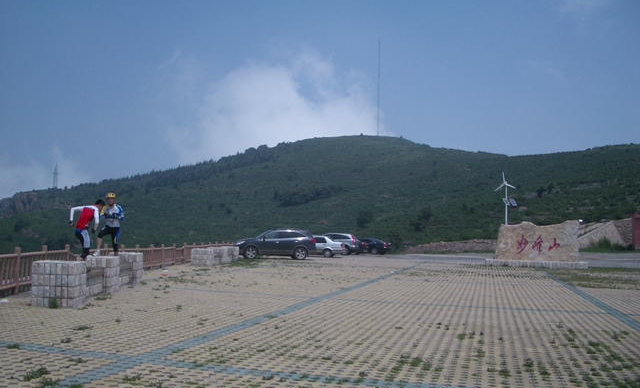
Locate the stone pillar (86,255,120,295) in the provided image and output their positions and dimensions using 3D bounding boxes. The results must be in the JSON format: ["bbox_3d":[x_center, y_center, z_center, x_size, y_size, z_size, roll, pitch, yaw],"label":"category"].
[{"bbox_3d":[-5.247,1.919,15.366,0.680,0.830,0.780,1,-4,-3],"label":"stone pillar"}]

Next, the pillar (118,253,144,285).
[{"bbox_3d":[-5.496,2.116,18.368,0.770,0.830,0.780,1,-4,-3],"label":"pillar"}]

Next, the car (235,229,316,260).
[{"bbox_3d":[-2.536,2.942,38.187,4.820,1.740,1.920,2,-4,-4],"label":"car"}]

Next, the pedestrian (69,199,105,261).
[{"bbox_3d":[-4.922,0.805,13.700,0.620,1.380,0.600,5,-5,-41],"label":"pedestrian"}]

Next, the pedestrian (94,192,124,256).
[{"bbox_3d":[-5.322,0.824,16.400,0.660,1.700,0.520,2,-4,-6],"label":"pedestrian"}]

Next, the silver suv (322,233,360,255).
[{"bbox_3d":[1.019,3.891,50.535,4.520,1.680,1.820,0,-4,20],"label":"silver suv"}]

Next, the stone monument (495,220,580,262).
[{"bbox_3d":[12.147,2.604,36.136,4.370,2.220,0.900,0,-4,24],"label":"stone monument"}]

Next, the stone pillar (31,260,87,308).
[{"bbox_3d":[-4.968,1.726,12.421,0.800,0.830,0.780,1,-4,-3],"label":"stone pillar"}]

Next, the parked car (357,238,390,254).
[{"bbox_3d":[4.002,4.619,57.354,4.750,1.450,1.800,-1,-4,30],"label":"parked car"}]

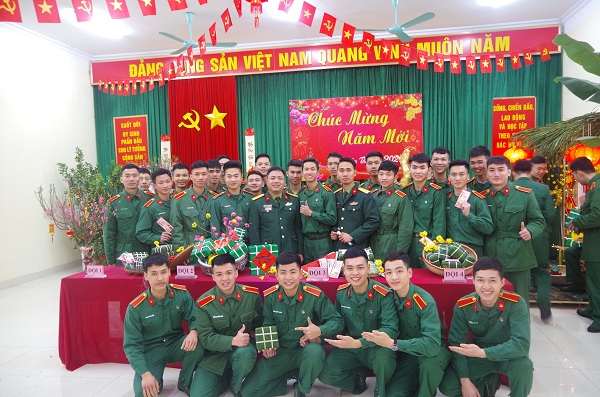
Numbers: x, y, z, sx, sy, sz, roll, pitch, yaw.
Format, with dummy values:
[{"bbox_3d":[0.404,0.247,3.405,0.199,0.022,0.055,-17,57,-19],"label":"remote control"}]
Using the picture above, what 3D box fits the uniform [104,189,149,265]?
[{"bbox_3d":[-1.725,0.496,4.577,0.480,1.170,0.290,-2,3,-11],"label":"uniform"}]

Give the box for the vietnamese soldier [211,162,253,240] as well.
[{"bbox_3d":[-0.611,0.508,4.184,0.500,1.720,0.310,-2,2,-7],"label":"vietnamese soldier"}]

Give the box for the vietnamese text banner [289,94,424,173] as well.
[{"bbox_3d":[0.980,-1.068,7.978,2.336,1.470,0.040,-1,3,9],"label":"vietnamese text banner"}]

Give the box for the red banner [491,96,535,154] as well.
[{"bbox_3d":[3.689,-1.237,7.699,0.702,0.987,0.040,-1,2,10],"label":"red banner"}]

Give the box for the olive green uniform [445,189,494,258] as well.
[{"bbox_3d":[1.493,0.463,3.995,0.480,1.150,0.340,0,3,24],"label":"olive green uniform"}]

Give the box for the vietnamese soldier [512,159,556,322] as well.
[{"bbox_3d":[2.420,0.436,4.734,0.510,1.690,0.420,-1,2,12],"label":"vietnamese soldier"}]

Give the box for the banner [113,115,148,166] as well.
[{"bbox_3d":[-3.339,-1.126,8.896,0.702,0.987,0.040,-1,2,10],"label":"banner"}]

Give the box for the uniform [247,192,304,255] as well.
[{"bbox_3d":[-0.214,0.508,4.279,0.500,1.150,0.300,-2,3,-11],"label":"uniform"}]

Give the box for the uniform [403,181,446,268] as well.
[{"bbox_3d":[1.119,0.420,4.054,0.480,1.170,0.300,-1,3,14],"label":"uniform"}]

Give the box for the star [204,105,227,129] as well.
[{"bbox_3d":[-1.573,-1.513,8.371,0.430,0.449,0.050,-1,3,9],"label":"star"}]

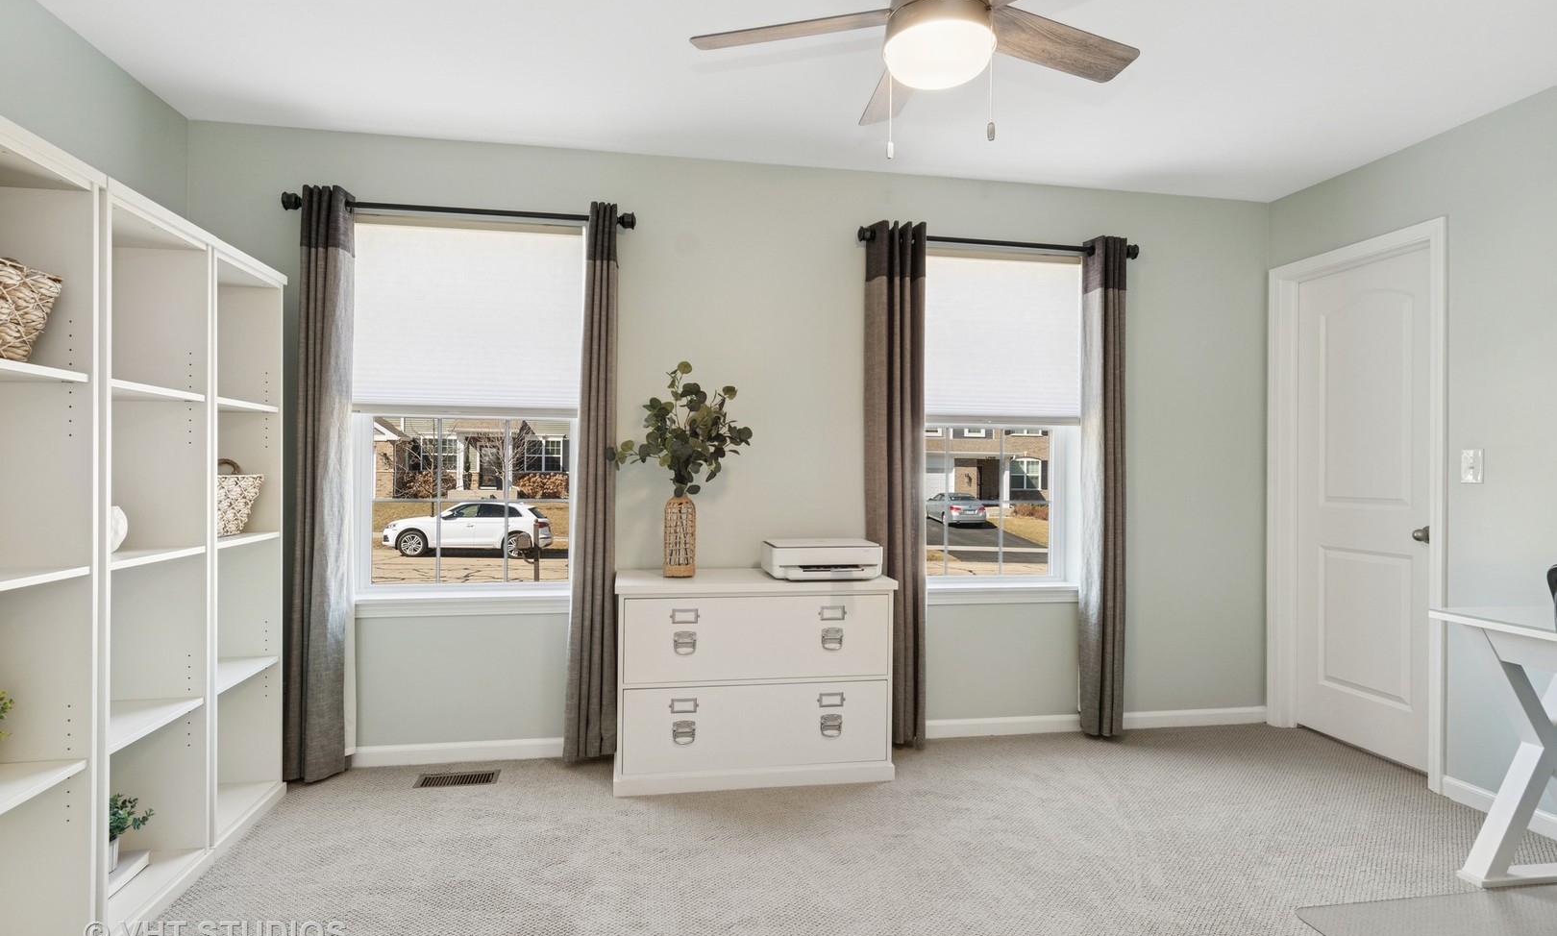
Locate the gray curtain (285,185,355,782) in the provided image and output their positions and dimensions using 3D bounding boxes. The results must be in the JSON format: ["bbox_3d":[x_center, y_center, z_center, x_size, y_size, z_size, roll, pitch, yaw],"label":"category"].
[{"bbox_3d":[-1.703,0.059,2.888,0.188,2.158,0.110,0,0,-10],"label":"gray curtain"}]

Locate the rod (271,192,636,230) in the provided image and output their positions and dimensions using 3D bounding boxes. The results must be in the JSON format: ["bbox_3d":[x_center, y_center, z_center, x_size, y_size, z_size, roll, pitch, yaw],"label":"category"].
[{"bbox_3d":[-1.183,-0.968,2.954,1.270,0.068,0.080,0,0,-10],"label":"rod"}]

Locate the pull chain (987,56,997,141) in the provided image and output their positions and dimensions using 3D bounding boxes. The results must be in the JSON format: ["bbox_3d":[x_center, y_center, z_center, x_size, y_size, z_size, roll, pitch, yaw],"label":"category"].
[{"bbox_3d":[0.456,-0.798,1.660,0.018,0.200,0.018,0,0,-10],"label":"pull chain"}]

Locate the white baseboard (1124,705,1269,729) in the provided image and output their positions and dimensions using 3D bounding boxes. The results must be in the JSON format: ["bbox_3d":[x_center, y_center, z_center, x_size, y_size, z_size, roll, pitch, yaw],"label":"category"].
[{"bbox_3d":[1.925,1.147,3.582,0.740,0.080,0.018,0,0,-10],"label":"white baseboard"}]

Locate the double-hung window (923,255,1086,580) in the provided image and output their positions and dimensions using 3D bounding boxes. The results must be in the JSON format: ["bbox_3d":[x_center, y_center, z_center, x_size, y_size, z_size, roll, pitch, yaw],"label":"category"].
[{"bbox_3d":[0.919,-0.222,3.485,0.873,1.471,0.111,0,0,-10],"label":"double-hung window"}]

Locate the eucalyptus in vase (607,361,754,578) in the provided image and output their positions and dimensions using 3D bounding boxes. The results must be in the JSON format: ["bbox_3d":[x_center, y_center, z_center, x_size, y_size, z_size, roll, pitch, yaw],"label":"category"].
[{"bbox_3d":[-0.371,0.003,2.981,0.550,0.825,0.400,0,0,-10],"label":"eucalyptus in vase"}]

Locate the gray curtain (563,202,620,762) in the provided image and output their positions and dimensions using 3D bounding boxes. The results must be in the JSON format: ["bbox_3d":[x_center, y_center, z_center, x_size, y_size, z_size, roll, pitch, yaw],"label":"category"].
[{"bbox_3d":[-0.731,0.055,3.055,0.189,2.142,0.110,0,0,-10],"label":"gray curtain"}]

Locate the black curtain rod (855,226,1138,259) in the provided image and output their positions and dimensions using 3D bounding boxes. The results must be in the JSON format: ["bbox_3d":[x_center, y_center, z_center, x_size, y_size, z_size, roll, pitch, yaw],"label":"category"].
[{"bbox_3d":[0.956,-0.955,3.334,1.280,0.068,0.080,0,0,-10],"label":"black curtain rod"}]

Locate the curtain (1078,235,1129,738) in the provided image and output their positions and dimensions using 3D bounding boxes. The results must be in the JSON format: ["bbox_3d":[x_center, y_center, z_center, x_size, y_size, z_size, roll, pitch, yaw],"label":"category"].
[{"bbox_3d":[1.435,0.082,3.430,0.148,2.161,0.110,0,0,-10],"label":"curtain"}]

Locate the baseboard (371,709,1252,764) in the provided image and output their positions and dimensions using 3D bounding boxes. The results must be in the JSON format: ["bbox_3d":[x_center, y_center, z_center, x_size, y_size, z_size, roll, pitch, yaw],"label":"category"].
[{"bbox_3d":[0.284,1.131,3.305,4.049,0.079,0.018,0,0,-10],"label":"baseboard"}]

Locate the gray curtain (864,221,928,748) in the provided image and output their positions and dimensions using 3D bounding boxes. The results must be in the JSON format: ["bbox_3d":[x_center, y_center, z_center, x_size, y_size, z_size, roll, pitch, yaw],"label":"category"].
[{"bbox_3d":[0.481,0.070,3.234,0.270,2.145,0.140,0,0,-10],"label":"gray curtain"}]

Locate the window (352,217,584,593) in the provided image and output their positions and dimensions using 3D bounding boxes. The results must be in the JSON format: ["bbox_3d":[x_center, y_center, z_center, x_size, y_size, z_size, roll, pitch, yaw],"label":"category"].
[{"bbox_3d":[-1.222,-0.242,3.084,0.920,1.450,0.110,0,0,-10],"label":"window"}]

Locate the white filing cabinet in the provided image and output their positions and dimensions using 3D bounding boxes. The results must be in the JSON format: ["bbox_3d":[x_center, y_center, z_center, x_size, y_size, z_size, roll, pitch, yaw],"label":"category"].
[{"bbox_3d":[-0.100,0.794,3.035,1.040,0.747,0.401,0,0,-10],"label":"white filing cabinet"}]

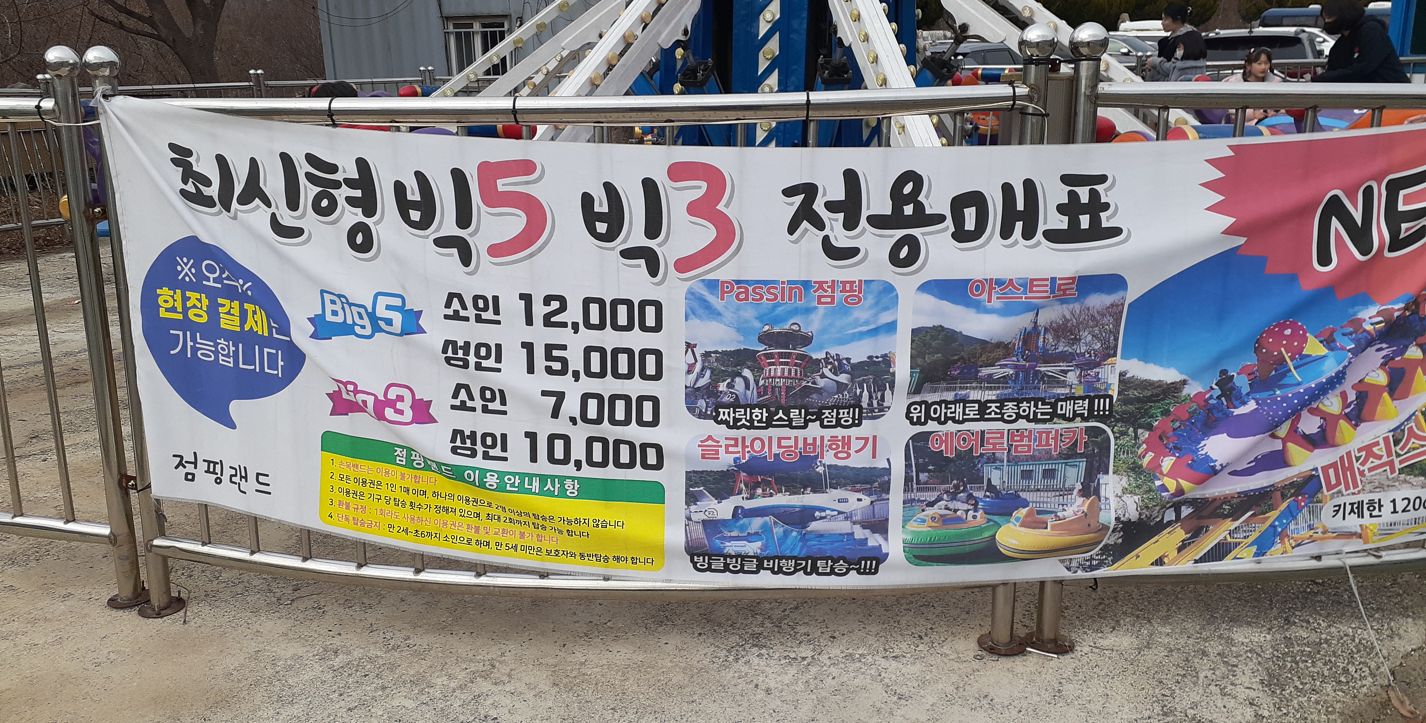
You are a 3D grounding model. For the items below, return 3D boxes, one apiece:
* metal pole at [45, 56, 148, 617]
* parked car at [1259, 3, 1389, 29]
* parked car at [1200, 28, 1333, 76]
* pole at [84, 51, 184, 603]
[{"bbox_3d":[-1.478,-0.055,2.673,0.100,1.356,0.100,-2,14,-12],"label":"metal pole"},{"bbox_3d":[17.233,-7.787,28.569,5.800,2.400,2.000,0,13,2],"label":"parked car"},{"bbox_3d":[9.238,-4.843,19.616,1.880,1.720,4.750,4,14,18],"label":"parked car"},{"bbox_3d":[-1.359,-0.037,2.611,0.100,1.351,0.100,-2,14,-12],"label":"pole"}]

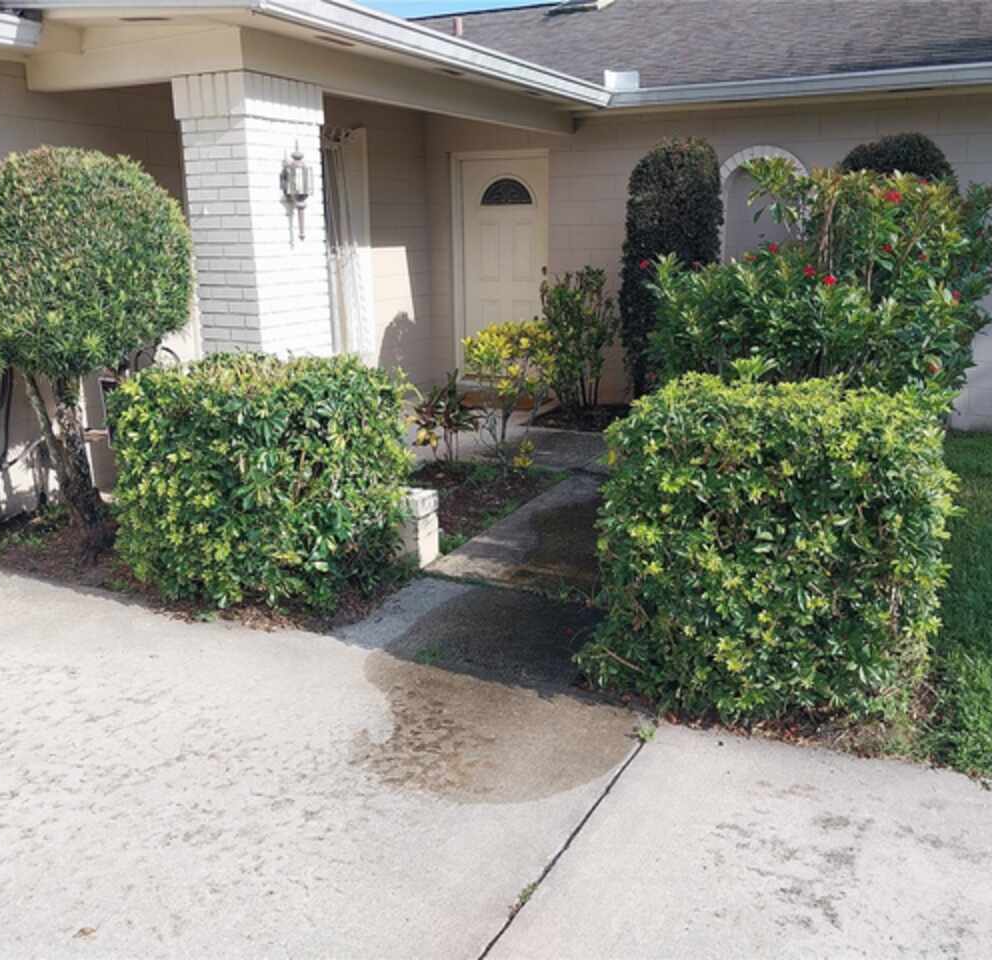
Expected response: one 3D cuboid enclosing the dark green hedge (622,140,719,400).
[{"bbox_3d":[1.333,-1.460,7.365,0.770,2.185,0.740,7,17,26],"label":"dark green hedge"}]

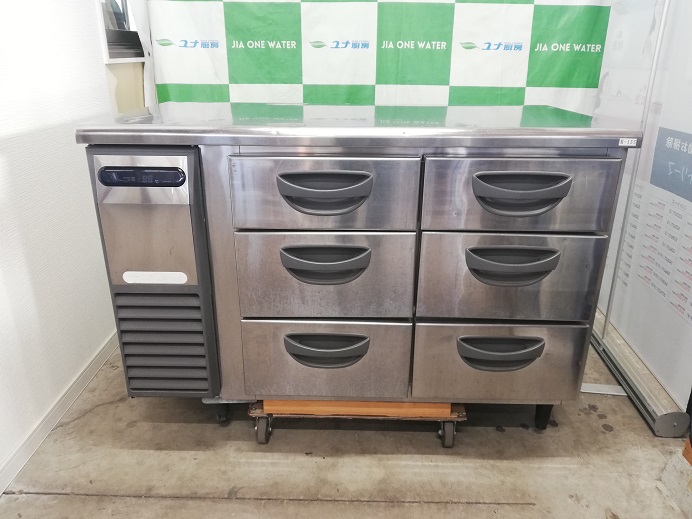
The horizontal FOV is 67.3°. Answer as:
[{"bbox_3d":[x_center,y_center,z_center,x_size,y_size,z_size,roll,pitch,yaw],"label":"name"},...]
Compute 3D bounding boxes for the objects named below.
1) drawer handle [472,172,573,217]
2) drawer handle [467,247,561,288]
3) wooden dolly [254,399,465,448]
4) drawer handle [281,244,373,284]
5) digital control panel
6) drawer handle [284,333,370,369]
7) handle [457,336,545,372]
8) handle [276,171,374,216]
[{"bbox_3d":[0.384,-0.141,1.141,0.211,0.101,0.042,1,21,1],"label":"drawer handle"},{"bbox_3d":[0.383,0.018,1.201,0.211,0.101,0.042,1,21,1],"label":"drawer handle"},{"bbox_3d":[0.037,0.368,1.631,0.590,0.160,0.480,1,21,1],"label":"wooden dolly"},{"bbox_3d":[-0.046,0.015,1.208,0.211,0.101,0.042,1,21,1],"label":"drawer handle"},{"bbox_3d":[-0.449,-0.181,1.144,0.196,0.048,0.020,1,21,1],"label":"digital control panel"},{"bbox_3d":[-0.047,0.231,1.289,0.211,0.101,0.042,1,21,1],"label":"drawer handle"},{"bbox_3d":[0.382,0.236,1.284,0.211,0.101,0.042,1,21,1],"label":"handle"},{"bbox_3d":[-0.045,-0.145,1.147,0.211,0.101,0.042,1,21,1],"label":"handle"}]

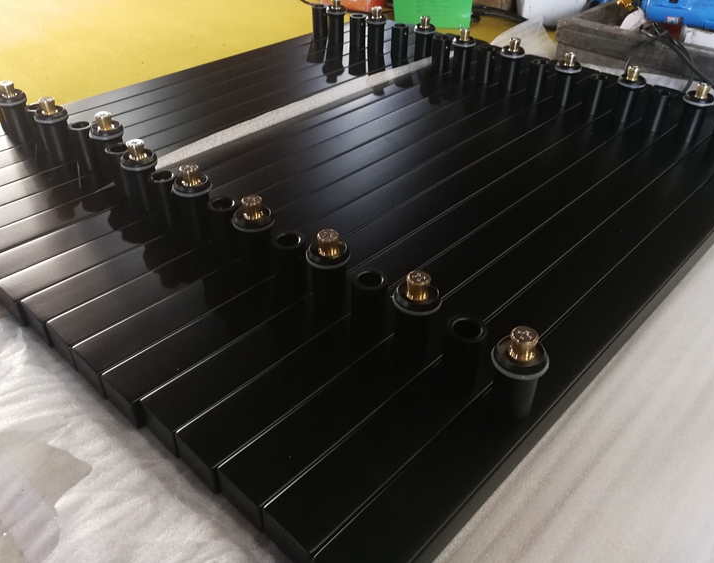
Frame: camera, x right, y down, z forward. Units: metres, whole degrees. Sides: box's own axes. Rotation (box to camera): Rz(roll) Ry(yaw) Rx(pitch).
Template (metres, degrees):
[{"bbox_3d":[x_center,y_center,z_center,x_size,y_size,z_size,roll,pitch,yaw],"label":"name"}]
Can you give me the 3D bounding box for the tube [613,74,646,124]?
[{"bbox_3d":[0.329,-0.222,0.717,0.030,0.050,0.030,32,48,33],"label":"tube"}]

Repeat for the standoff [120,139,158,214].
[{"bbox_3d":[-0.202,-0.096,0.558,0.030,0.050,0.030,32,48,33],"label":"standoff"}]

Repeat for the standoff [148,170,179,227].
[{"bbox_3d":[-0.178,-0.077,0.551,0.026,0.046,0.026,0,38,0],"label":"standoff"}]

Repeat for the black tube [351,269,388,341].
[{"bbox_3d":[0.009,0.016,0.424,0.025,0.045,0.025,0,39,0],"label":"black tube"}]

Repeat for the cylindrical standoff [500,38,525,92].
[{"bbox_3d":[0.219,-0.307,0.830,0.035,0.066,0.035,0,39,0],"label":"cylindrical standoff"}]

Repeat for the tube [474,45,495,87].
[{"bbox_3d":[0.187,-0.316,0.857,0.026,0.046,0.026,32,49,33],"label":"tube"}]

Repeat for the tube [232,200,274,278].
[{"bbox_3d":[-0.085,-0.040,0.490,0.035,0.067,0.035,0,39,0],"label":"tube"}]

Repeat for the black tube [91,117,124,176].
[{"bbox_3d":[-0.259,-0.140,0.621,0.035,0.056,0.035,32,49,33],"label":"black tube"}]

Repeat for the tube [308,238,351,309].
[{"bbox_3d":[-0.021,-0.005,0.455,0.035,0.056,0.035,0,39,0],"label":"tube"}]

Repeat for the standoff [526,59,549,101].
[{"bbox_3d":[0.244,-0.275,0.795,0.026,0.046,0.026,31,48,34],"label":"standoff"}]

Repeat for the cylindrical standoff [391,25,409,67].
[{"bbox_3d":[0.068,-0.381,0.930,0.026,0.046,0.026,0,38,0],"label":"cylindrical standoff"}]

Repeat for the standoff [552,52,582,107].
[{"bbox_3d":[0.272,-0.263,0.763,0.035,0.067,0.035,32,49,33],"label":"standoff"}]

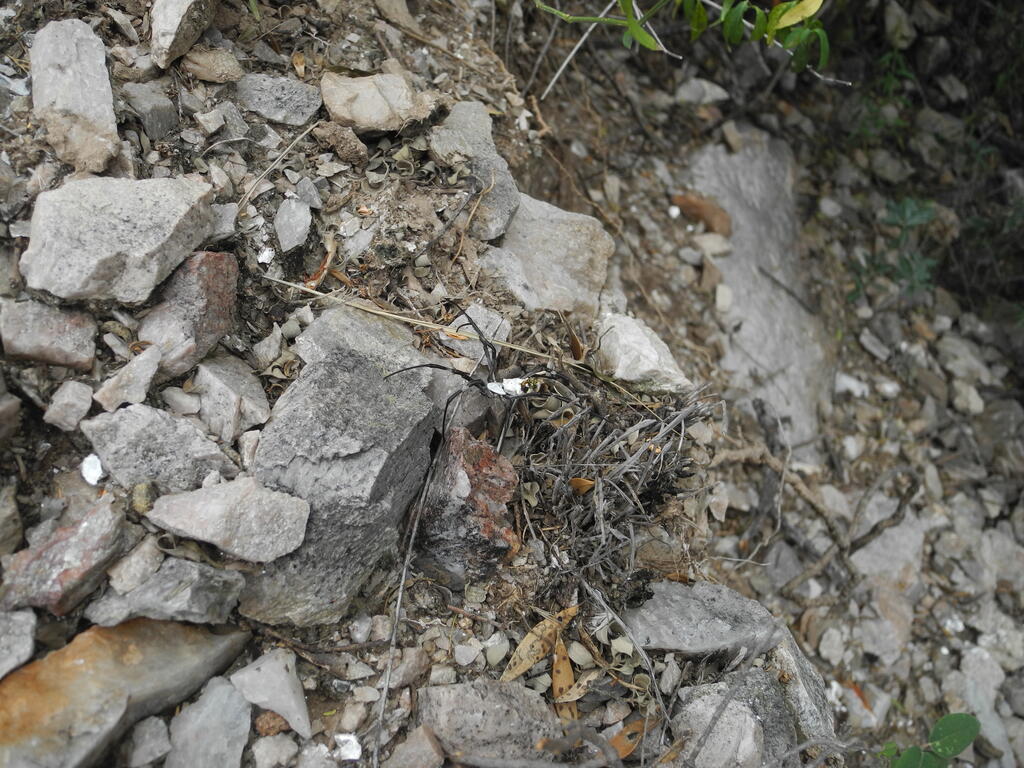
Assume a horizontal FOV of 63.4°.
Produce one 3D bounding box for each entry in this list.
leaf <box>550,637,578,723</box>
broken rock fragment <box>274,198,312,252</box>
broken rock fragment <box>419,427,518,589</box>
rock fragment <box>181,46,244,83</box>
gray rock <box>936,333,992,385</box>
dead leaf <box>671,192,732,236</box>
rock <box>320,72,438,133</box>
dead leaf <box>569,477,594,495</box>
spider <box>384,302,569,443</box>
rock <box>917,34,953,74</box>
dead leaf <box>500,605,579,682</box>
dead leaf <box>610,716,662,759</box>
[{"bbox_3d":[0.034,0.191,0.540,0.014,0.006,0.054,-5,60,-3],"label":"leaf"},{"bbox_3d":[-0.175,-0.128,0.665,0.028,0.013,0.042,11,54,8],"label":"broken rock fragment"},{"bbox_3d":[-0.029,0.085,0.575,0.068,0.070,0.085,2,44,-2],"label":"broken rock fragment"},{"bbox_3d":[-0.277,-0.297,0.770,0.051,0.022,0.030,2,44,-2],"label":"rock fragment"},{"bbox_3d":[0.289,-0.016,0.530,0.033,0.022,0.026,24,50,26],"label":"gray rock"},{"bbox_3d":[0.114,-0.102,0.500,0.039,0.010,0.018,30,53,31],"label":"dead leaf"},{"bbox_3d":[-0.116,-0.252,0.740,0.098,0.036,0.046,2,44,-2],"label":"rock"},{"bbox_3d":[0.049,0.071,0.580,0.018,0.006,0.012,0,53,0],"label":"dead leaf"},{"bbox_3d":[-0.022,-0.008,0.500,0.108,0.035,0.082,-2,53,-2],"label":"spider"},{"bbox_3d":[0.337,-0.263,0.660,0.027,0.022,0.023,17,48,20],"label":"rock"},{"bbox_3d":[0.014,0.132,0.423,0.056,0.009,0.013,-39,69,-23],"label":"dead leaf"},{"bbox_3d":[0.061,0.172,0.407,0.026,0.007,0.010,-29,65,-19],"label":"dead leaf"}]

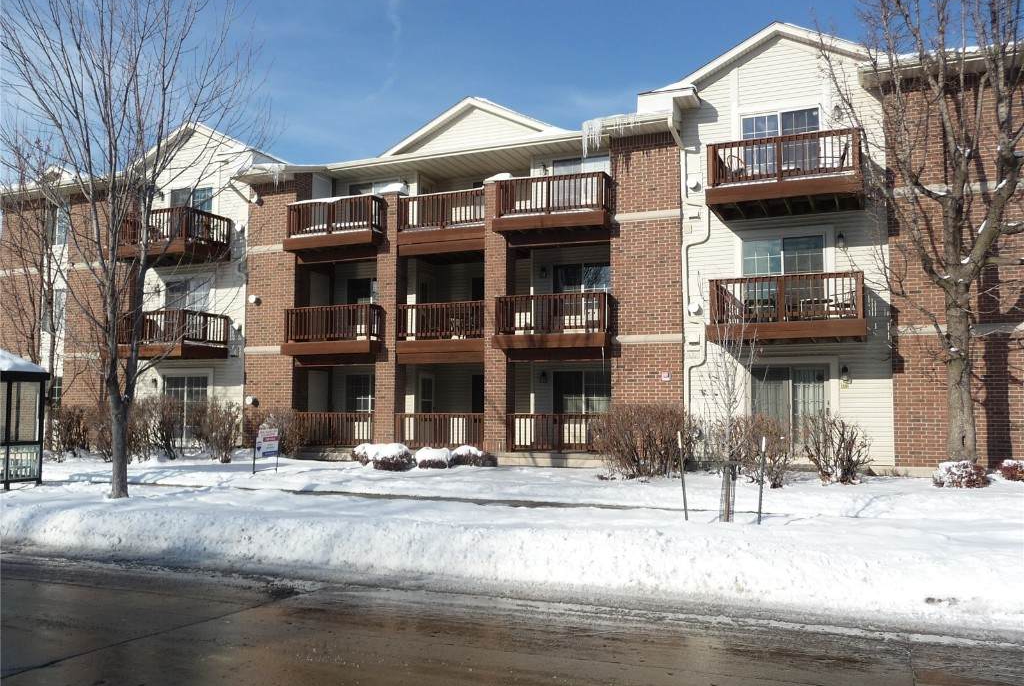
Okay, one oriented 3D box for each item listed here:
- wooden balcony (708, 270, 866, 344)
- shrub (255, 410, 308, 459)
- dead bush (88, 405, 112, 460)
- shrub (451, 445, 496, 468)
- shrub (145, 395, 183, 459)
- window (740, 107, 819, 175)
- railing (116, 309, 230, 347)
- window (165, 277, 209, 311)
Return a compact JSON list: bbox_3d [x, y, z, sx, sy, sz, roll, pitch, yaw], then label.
[{"bbox_3d":[5.673,-0.636,17.073,2.984,1.242,1.720,-2,-5,23],"label":"wooden balcony"},{"bbox_3d":[-6.022,2.364,21.640,1.340,1.216,1.168,-2,-5,23],"label":"shrub"},{"bbox_3d":[-10.865,2.327,21.926,0.730,1.447,0.860,-2,-5,22],"label":"dead bush"},{"bbox_3d":[-0.871,2.603,18.735,1.040,0.477,0.810,-2,-5,22],"label":"shrub"},{"bbox_3d":[-9.300,2.215,22.107,0.892,1.625,0.911,-2,-5,22],"label":"shrub"},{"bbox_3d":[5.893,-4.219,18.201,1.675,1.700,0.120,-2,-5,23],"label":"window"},{"bbox_3d":[-9.813,-0.341,23.613,2.782,0.953,1.720,-2,-5,23],"label":"railing"},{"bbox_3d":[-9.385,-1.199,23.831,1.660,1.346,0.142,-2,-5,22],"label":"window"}]

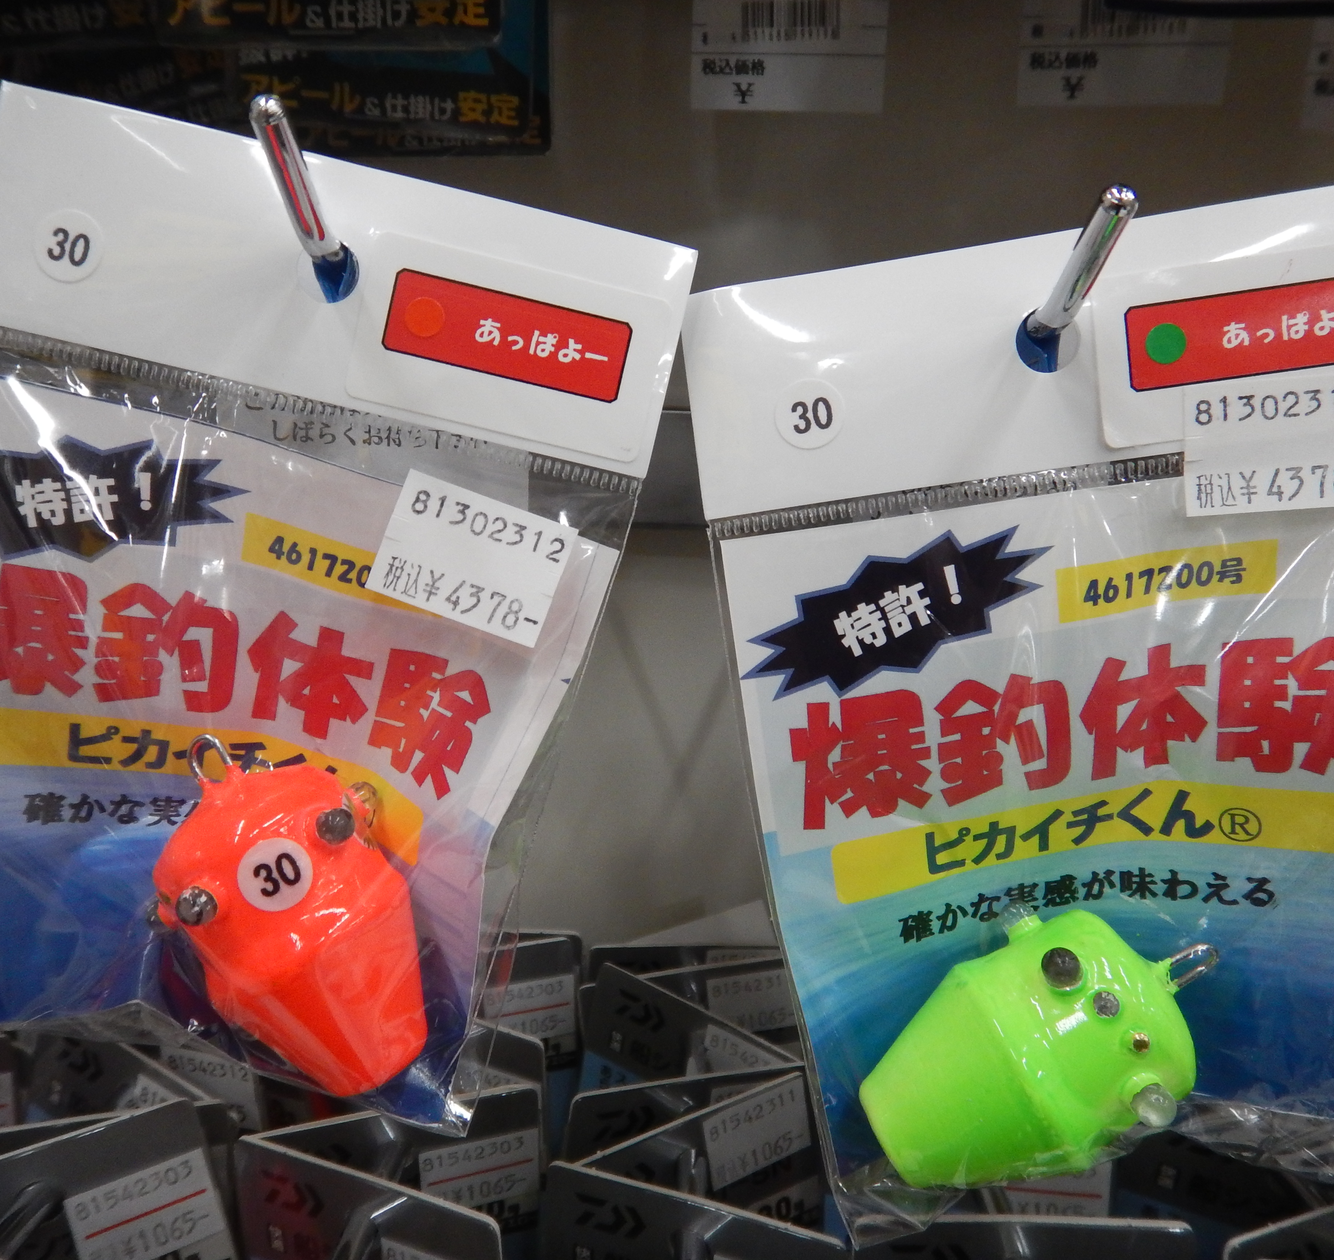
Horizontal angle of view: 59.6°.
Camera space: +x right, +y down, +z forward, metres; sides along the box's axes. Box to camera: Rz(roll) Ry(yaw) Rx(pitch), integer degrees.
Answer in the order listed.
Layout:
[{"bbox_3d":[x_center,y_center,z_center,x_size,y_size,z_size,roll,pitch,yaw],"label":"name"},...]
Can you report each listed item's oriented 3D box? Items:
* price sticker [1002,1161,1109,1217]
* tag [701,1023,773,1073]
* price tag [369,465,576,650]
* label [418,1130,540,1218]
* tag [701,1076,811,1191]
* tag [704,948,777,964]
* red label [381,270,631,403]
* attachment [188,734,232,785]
[{"bbox_3d":[0.081,0.118,0.245,0.023,0.016,0.001,2,12,7],"label":"price sticker"},{"bbox_3d":[0.017,0.095,0.247,0.023,0.016,0.001,15,18,32],"label":"tag"},{"bbox_3d":[-0.025,-0.009,0.147,0.023,0.016,0.001,21,0,0],"label":"price tag"},{"bbox_3d":[-0.036,0.105,0.225,0.023,0.016,0.001,-5,19,-20],"label":"label"},{"bbox_3d":[0.018,0.100,0.229,0.023,0.016,0.001,-14,15,-25],"label":"tag"},{"bbox_3d":[0.022,0.092,0.308,0.023,0.016,0.001,-2,12,-5],"label":"tag"},{"bbox_3d":[-0.020,-0.037,0.146,0.031,0.010,0.001,14,7,4],"label":"red label"},{"bbox_3d":[-0.058,0.016,0.148,0.005,0.006,0.002,-26,6,3],"label":"attachment"}]

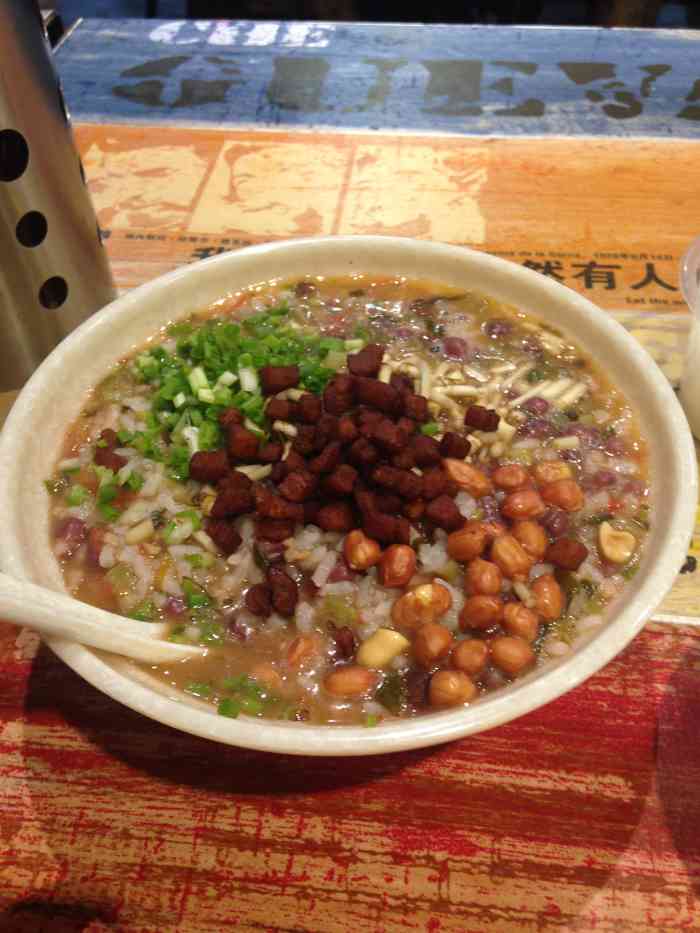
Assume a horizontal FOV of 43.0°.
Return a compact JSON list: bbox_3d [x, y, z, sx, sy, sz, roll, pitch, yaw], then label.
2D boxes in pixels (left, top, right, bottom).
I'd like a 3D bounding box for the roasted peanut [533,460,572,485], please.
[{"bbox_3d":[0.061,0.003,0.270,0.011,0.009,0.009,-3,47,-1],"label":"roasted peanut"}]

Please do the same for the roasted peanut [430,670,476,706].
[{"bbox_3d":[0.026,0.055,0.221,0.012,0.008,0.009,7,48,8],"label":"roasted peanut"}]

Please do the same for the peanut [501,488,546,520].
[{"bbox_3d":[0.050,0.011,0.258,0.013,0.008,0.009,5,48,6],"label":"peanut"}]

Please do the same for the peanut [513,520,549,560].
[{"bbox_3d":[0.050,0.020,0.249,0.009,0.009,0.014,-10,48,-8],"label":"peanut"}]

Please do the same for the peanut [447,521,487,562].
[{"bbox_3d":[0.033,0.021,0.253,0.010,0.009,0.014,31,55,27],"label":"peanut"}]

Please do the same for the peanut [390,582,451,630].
[{"bbox_3d":[0.019,0.037,0.237,0.018,0.009,0.011,-31,53,-24],"label":"peanut"}]

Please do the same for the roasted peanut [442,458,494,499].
[{"bbox_3d":[0.035,0.003,0.265,0.016,0.009,0.010,34,56,28],"label":"roasted peanut"}]

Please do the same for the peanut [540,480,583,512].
[{"bbox_3d":[0.063,0.009,0.262,0.013,0.009,0.009,23,52,21],"label":"peanut"}]

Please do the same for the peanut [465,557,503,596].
[{"bbox_3d":[0.037,0.030,0.245,0.009,0.009,0.012,-20,50,-16],"label":"peanut"}]

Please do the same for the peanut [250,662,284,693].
[{"bbox_3d":[-0.021,0.054,0.229,0.011,0.008,0.009,22,52,21],"label":"peanut"}]

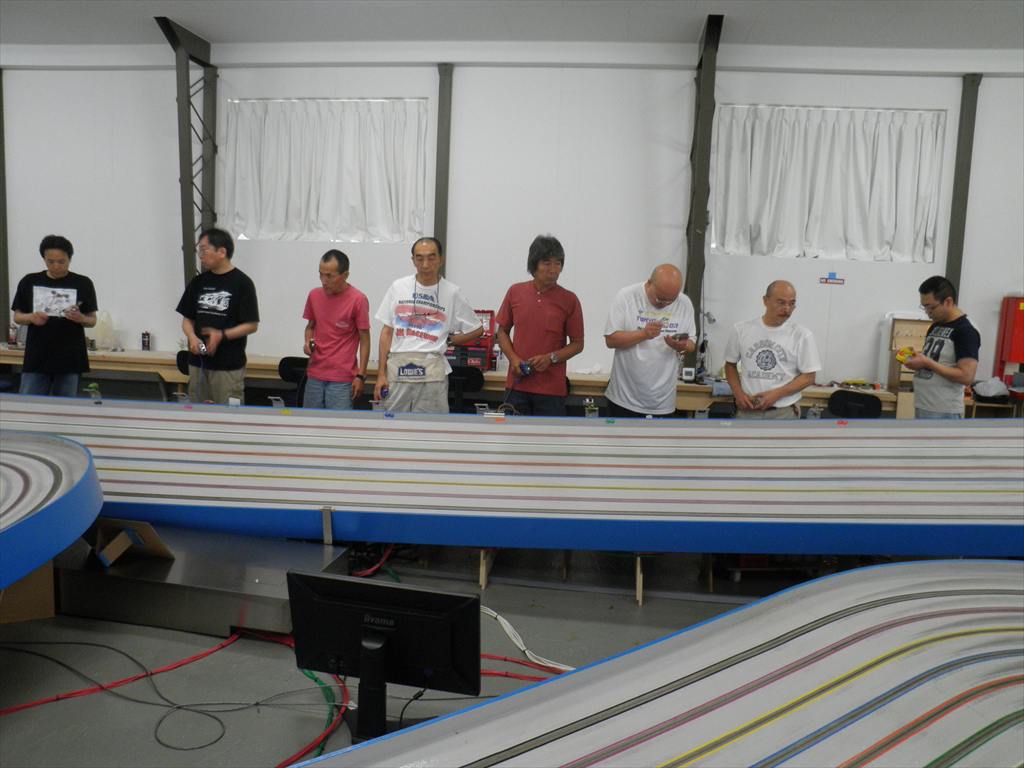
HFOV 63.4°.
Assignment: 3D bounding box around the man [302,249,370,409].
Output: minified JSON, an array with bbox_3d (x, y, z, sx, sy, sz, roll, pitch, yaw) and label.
[{"bbox_3d":[-0.985,0.070,4.656,0.440,1.630,0.350,5,8,17],"label":"man"}]

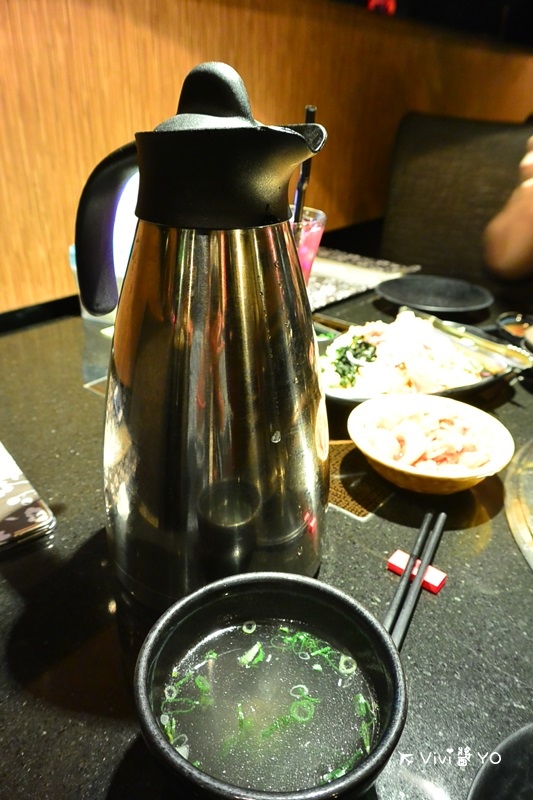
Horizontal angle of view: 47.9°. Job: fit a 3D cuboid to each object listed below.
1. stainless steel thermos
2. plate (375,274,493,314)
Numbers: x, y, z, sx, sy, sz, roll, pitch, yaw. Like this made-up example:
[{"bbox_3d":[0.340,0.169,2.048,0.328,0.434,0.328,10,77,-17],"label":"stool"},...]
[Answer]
[{"bbox_3d":[-0.033,-0.030,0.346,0.153,0.288,0.144,12,29,18],"label":"stainless steel thermos"},{"bbox_3d":[0.241,-0.145,0.868,0.161,0.022,0.161,2,28,0],"label":"plate"}]

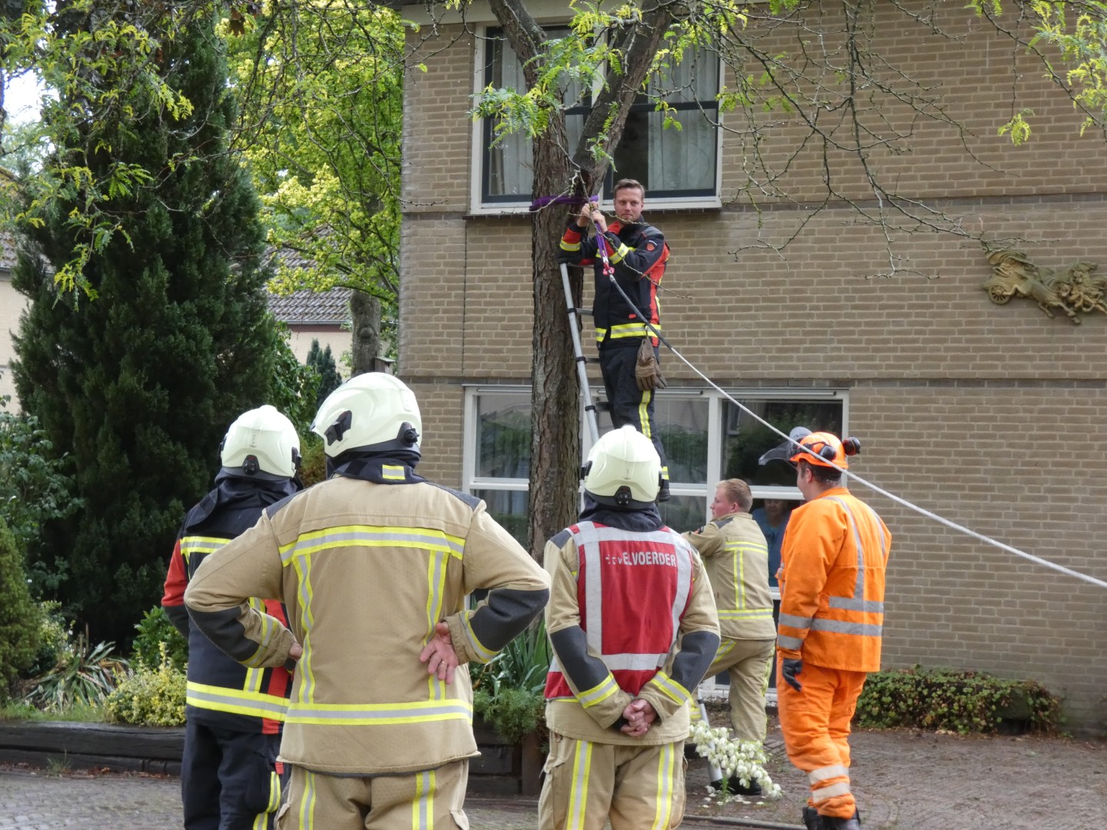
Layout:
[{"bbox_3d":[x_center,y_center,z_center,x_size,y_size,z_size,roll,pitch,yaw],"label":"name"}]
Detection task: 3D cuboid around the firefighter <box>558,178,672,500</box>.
[{"bbox_3d":[0.346,-0.423,16.100,0.520,1.800,0.600,3,-2,-42],"label":"firefighter"}]

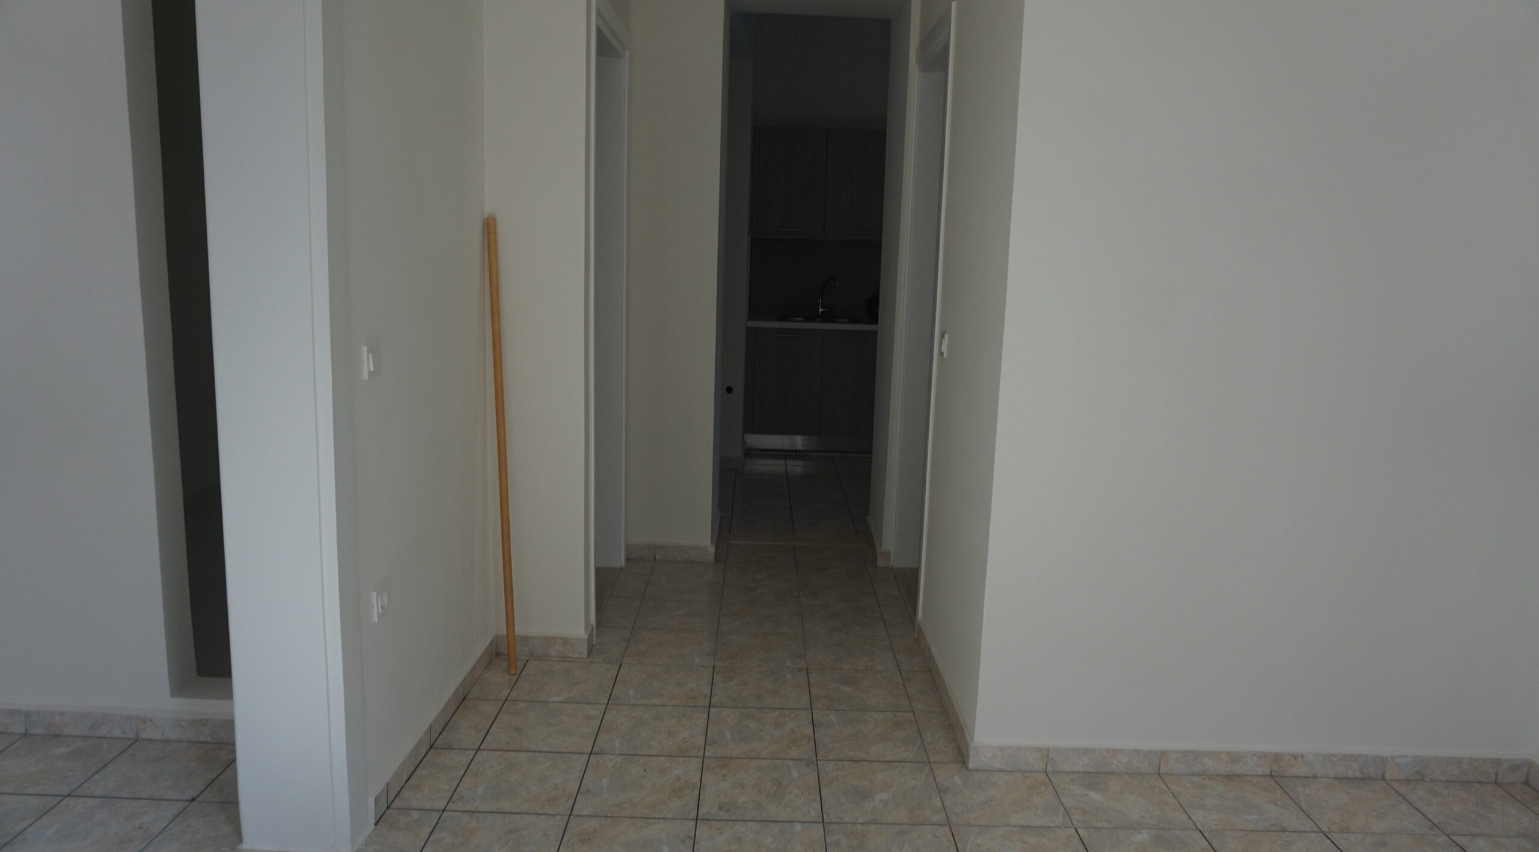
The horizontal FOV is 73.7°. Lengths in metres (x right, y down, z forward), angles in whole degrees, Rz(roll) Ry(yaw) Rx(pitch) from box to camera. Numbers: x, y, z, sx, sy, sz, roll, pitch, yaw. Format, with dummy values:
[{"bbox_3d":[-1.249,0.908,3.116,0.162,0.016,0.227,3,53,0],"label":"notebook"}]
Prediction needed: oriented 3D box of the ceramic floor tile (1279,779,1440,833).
[{"bbox_3d":[1.621,1.057,2.821,0.326,0.010,0.300,2,10,-1],"label":"ceramic floor tile"}]

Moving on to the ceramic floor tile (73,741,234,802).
[{"bbox_3d":[-1.557,0.888,2.642,0.307,0.011,0.301,2,10,-1],"label":"ceramic floor tile"}]

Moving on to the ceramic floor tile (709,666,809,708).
[{"bbox_3d":[-0.027,0.887,3.462,0.326,0.010,0.326,2,10,-1],"label":"ceramic floor tile"}]

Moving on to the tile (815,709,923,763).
[{"bbox_3d":[0.302,0.960,3.175,0.327,0.010,0.327,2,10,-1],"label":"tile"}]

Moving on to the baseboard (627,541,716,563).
[{"bbox_3d":[-0.466,0.596,4.830,0.420,0.080,0.012,2,10,-1],"label":"baseboard"}]

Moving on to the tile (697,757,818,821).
[{"bbox_3d":[-0.024,0.999,2.819,0.323,0.010,0.323,2,10,-1],"label":"tile"}]

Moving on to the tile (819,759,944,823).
[{"bbox_3d":[0.305,1.017,2.850,0.327,0.010,0.327,2,10,-1],"label":"tile"}]

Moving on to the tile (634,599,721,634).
[{"bbox_3d":[-0.364,0.767,4.141,0.327,0.010,0.327,2,10,-1],"label":"tile"}]

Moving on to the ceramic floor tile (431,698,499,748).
[{"bbox_3d":[-0.920,0.920,3.159,0.134,0.010,0.327,2,10,-1],"label":"ceramic floor tile"}]

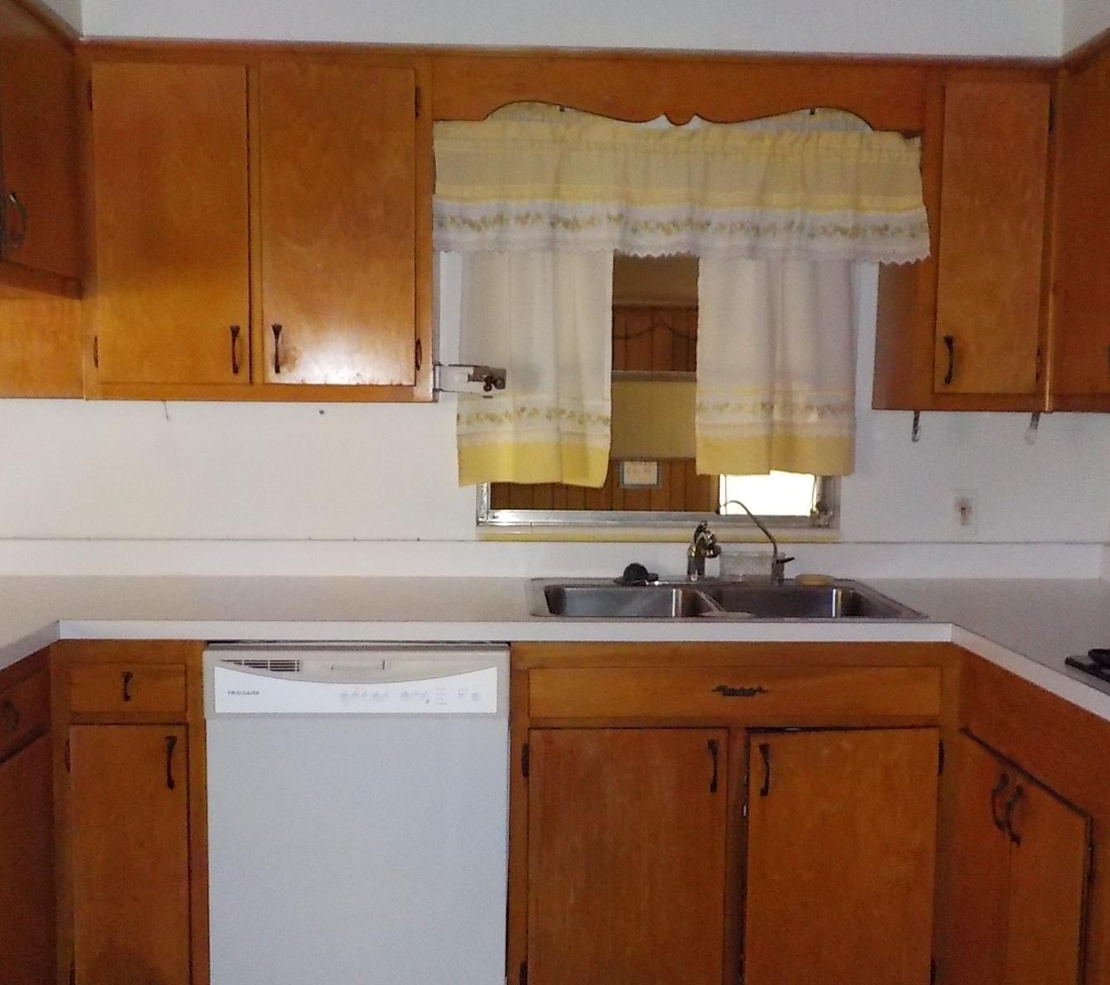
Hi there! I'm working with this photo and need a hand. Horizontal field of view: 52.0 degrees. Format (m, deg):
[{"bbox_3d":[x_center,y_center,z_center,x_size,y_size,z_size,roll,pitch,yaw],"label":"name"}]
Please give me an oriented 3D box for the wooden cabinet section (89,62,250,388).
[{"bbox_3d":[-0.830,-0.578,2.470,0.334,0.689,0.030,0,4,-3],"label":"wooden cabinet section"}]

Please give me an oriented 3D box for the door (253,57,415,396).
[{"bbox_3d":[-0.470,-0.579,2.487,0.339,0.691,0.030,0,4,-3],"label":"door"}]

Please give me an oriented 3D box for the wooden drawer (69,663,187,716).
[{"bbox_3d":[-0.868,0.382,2.485,0.231,0.104,0.400,0,4,-3],"label":"wooden drawer"}]

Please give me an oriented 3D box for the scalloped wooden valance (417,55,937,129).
[{"bbox_3d":[0.279,-0.881,2.513,1.099,0.147,0.030,0,4,-3],"label":"scalloped wooden valance"}]

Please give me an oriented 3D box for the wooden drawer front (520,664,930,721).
[{"bbox_3d":[0.369,0.407,2.330,0.844,0.110,0.030,0,4,-2],"label":"wooden drawer front"}]

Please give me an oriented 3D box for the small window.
[{"bbox_3d":[0.272,-0.282,2.969,0.941,0.764,0.080,0,4,-3],"label":"small window"}]

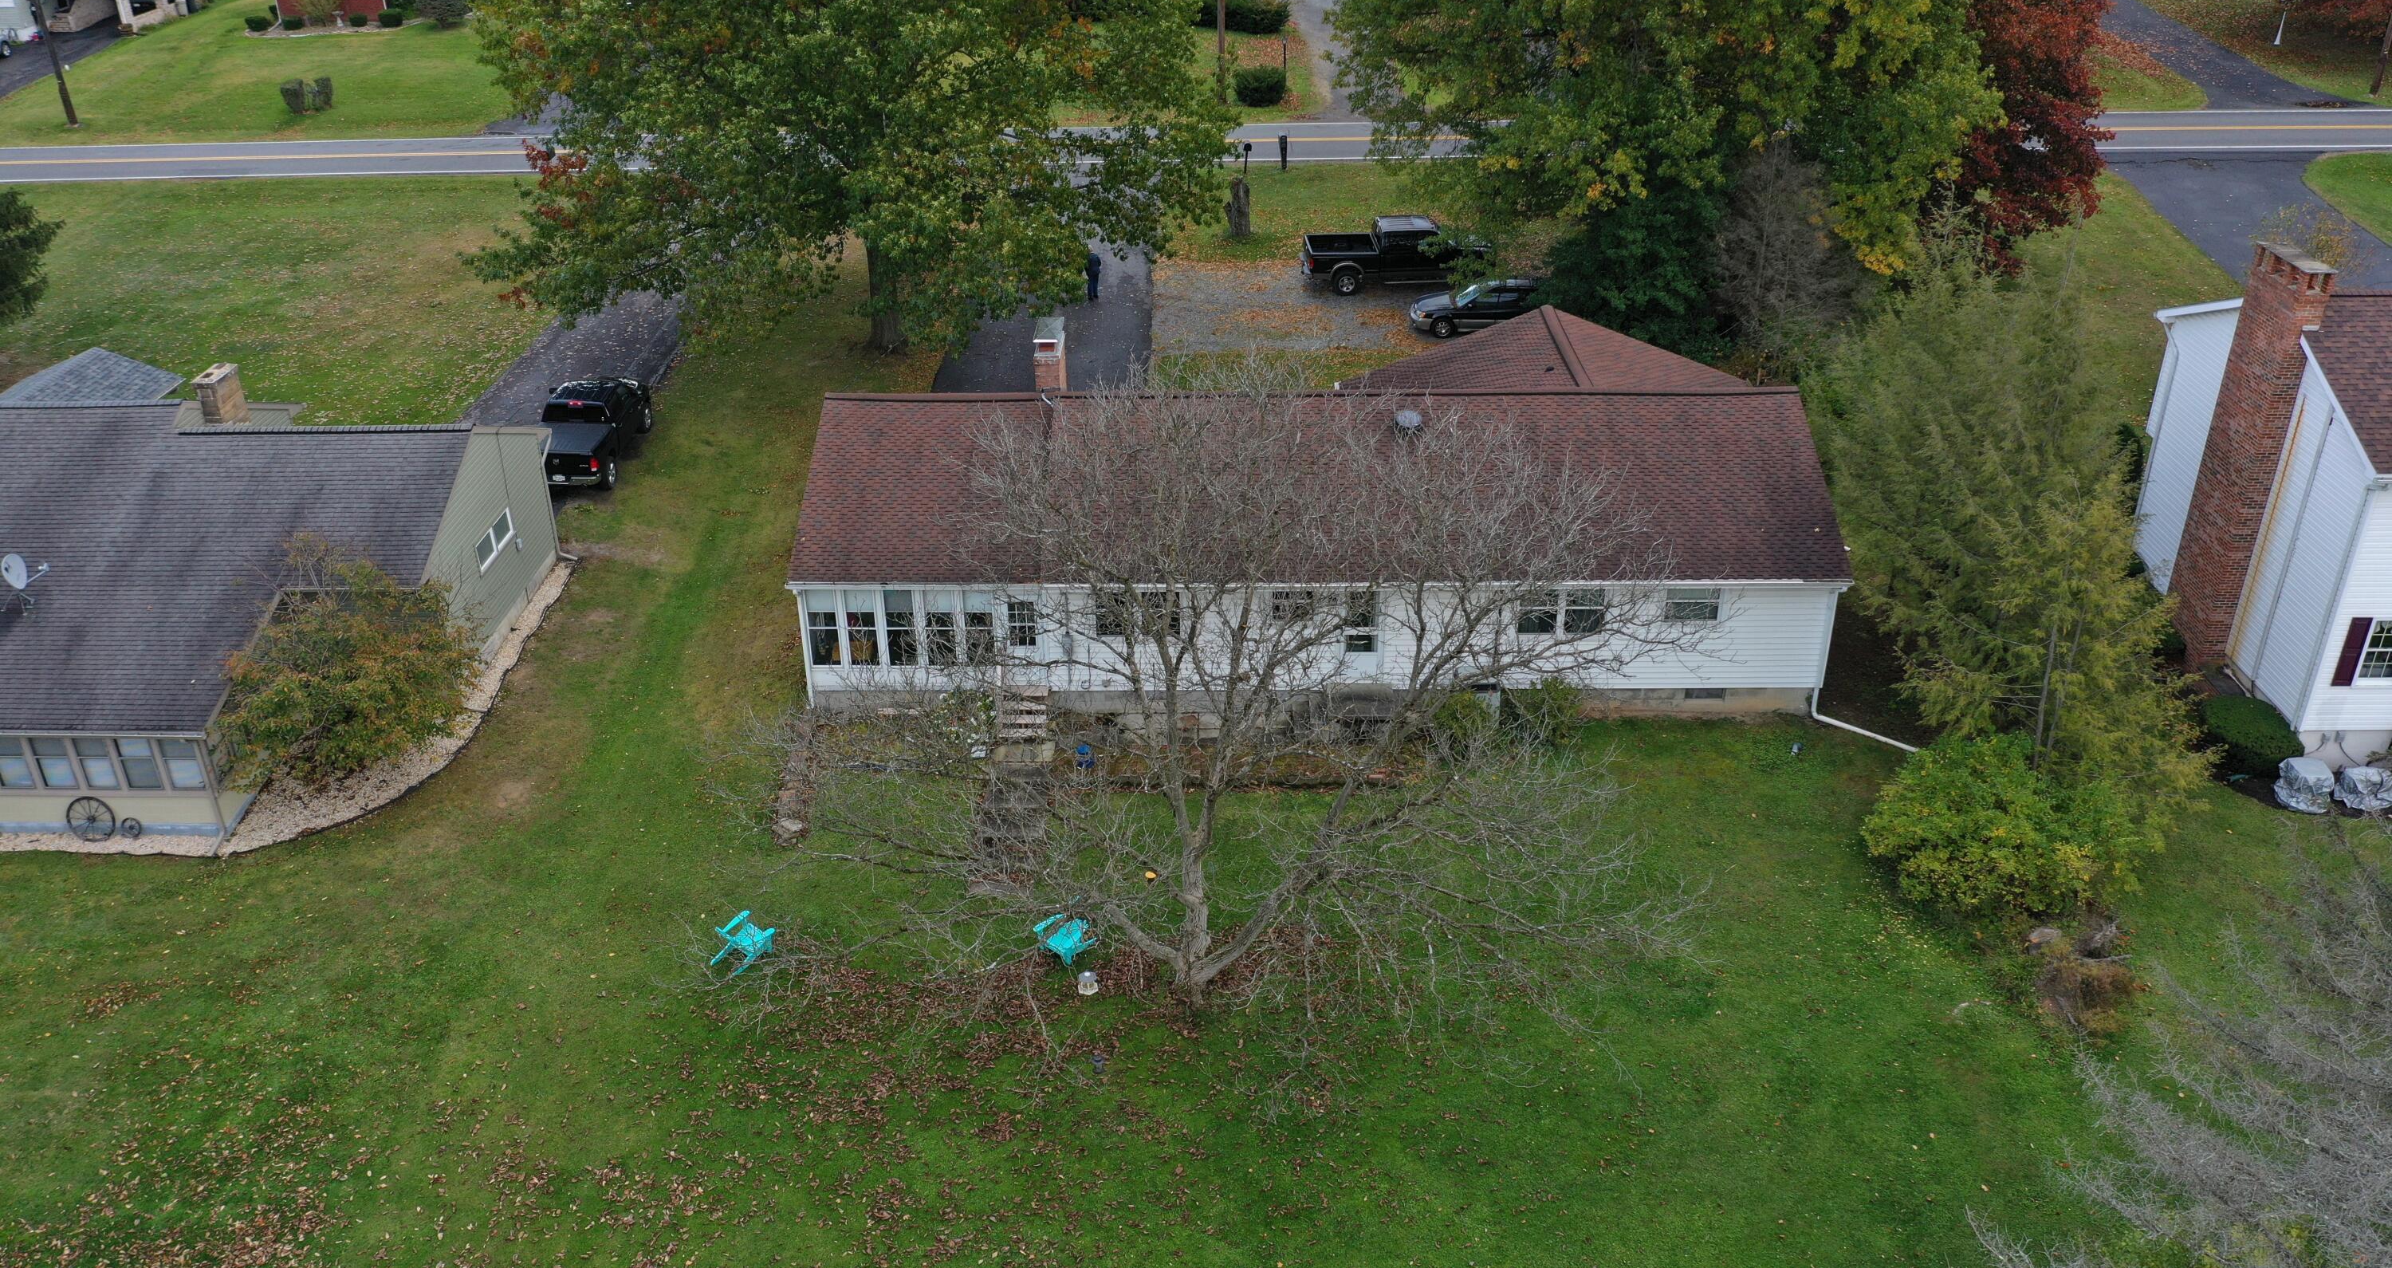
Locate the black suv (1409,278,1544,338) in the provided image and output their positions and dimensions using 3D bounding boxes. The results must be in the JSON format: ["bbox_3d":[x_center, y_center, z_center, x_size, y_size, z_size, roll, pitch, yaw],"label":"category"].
[{"bbox_3d":[8.500,-9.616,54.084,4.720,1.500,1.750,-1,27,-1],"label":"black suv"}]

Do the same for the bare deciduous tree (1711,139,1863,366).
[{"bbox_3d":[15.350,-9.611,49.098,3.600,6.700,3.600,0,27,0],"label":"bare deciduous tree"}]

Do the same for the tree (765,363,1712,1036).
[{"bbox_3d":[0.204,0.817,26.868,14.000,9.300,11.500,0,27,0],"label":"tree"}]

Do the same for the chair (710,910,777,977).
[{"bbox_3d":[-6.958,4.772,28.763,0.770,0.600,0.860,19,33,33],"label":"chair"}]

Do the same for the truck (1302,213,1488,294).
[{"bbox_3d":[6.239,-11.731,57.713,5.900,1.950,2.000,-2,27,-3],"label":"truck"}]

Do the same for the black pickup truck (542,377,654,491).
[{"bbox_3d":[-14.727,-5.084,44.994,2.020,1.900,5.750,-1,27,-1],"label":"black pickup truck"}]

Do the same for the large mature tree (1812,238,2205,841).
[{"bbox_3d":[13.292,-1.591,31.400,6.500,9.300,6.200,0,27,0],"label":"large mature tree"}]

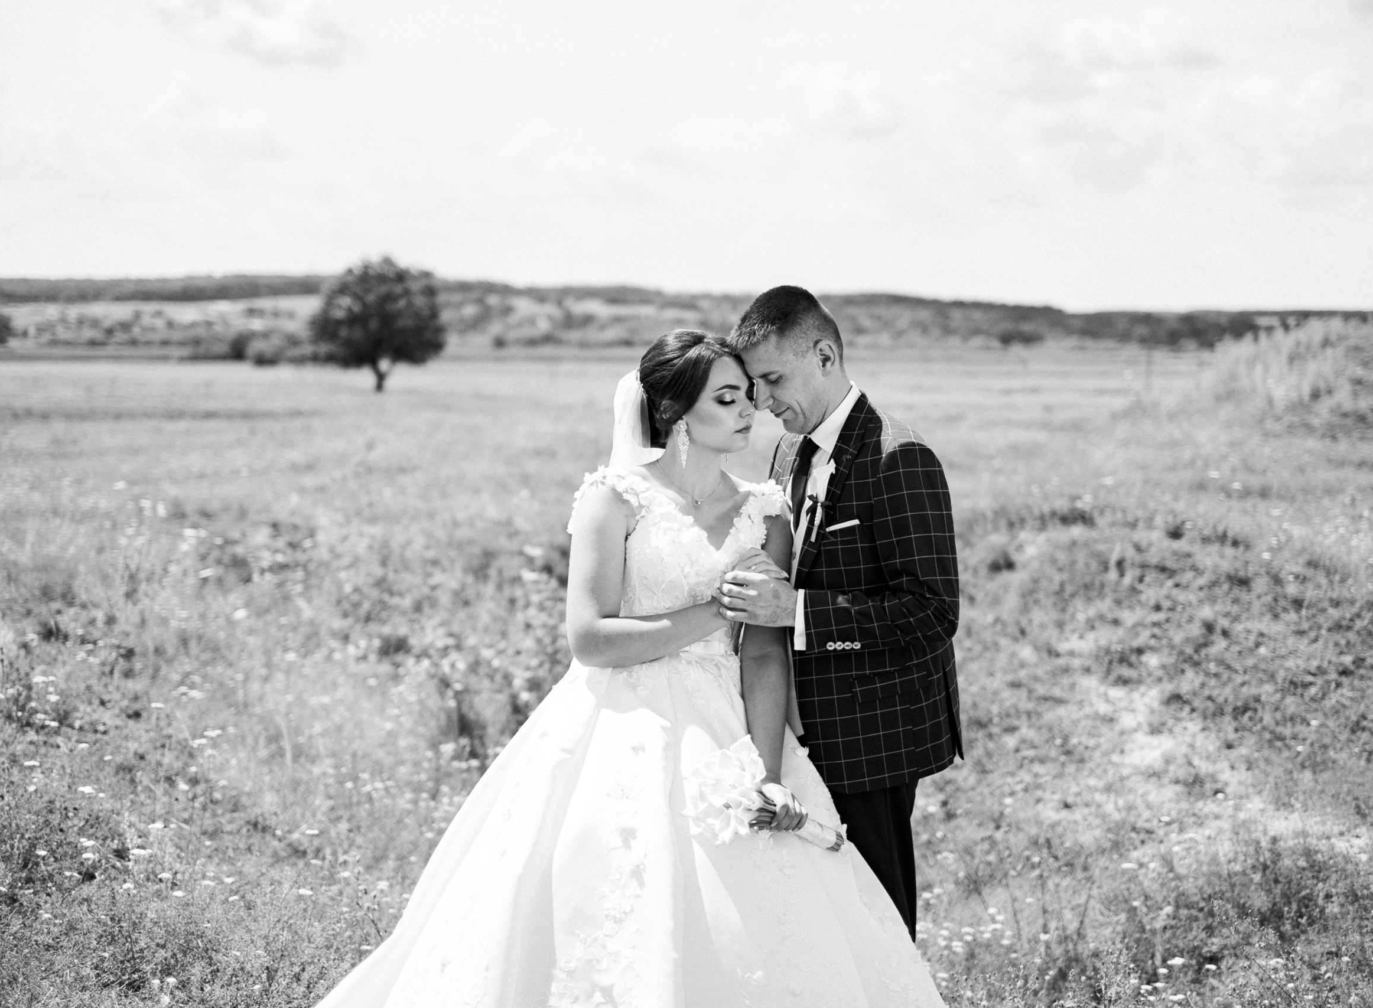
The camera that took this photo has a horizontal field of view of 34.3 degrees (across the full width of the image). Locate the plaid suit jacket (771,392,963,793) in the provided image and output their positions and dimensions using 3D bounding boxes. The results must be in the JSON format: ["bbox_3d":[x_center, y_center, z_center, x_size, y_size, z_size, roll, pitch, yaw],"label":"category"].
[{"bbox_3d":[0.325,0.163,4.120,0.360,0.750,0.490,-3,5,-36],"label":"plaid suit jacket"}]

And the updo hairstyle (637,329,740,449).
[{"bbox_3d":[0.005,-0.210,4.070,0.210,0.215,0.180,9,9,39],"label":"updo hairstyle"}]

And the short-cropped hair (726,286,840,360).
[{"bbox_3d":[0.183,-0.330,4.080,0.200,0.150,0.170,-17,11,-26],"label":"short-cropped hair"}]

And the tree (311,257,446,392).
[{"bbox_3d":[-10.369,-6.065,75.000,4.500,4.550,4.500,0,4,0],"label":"tree"}]

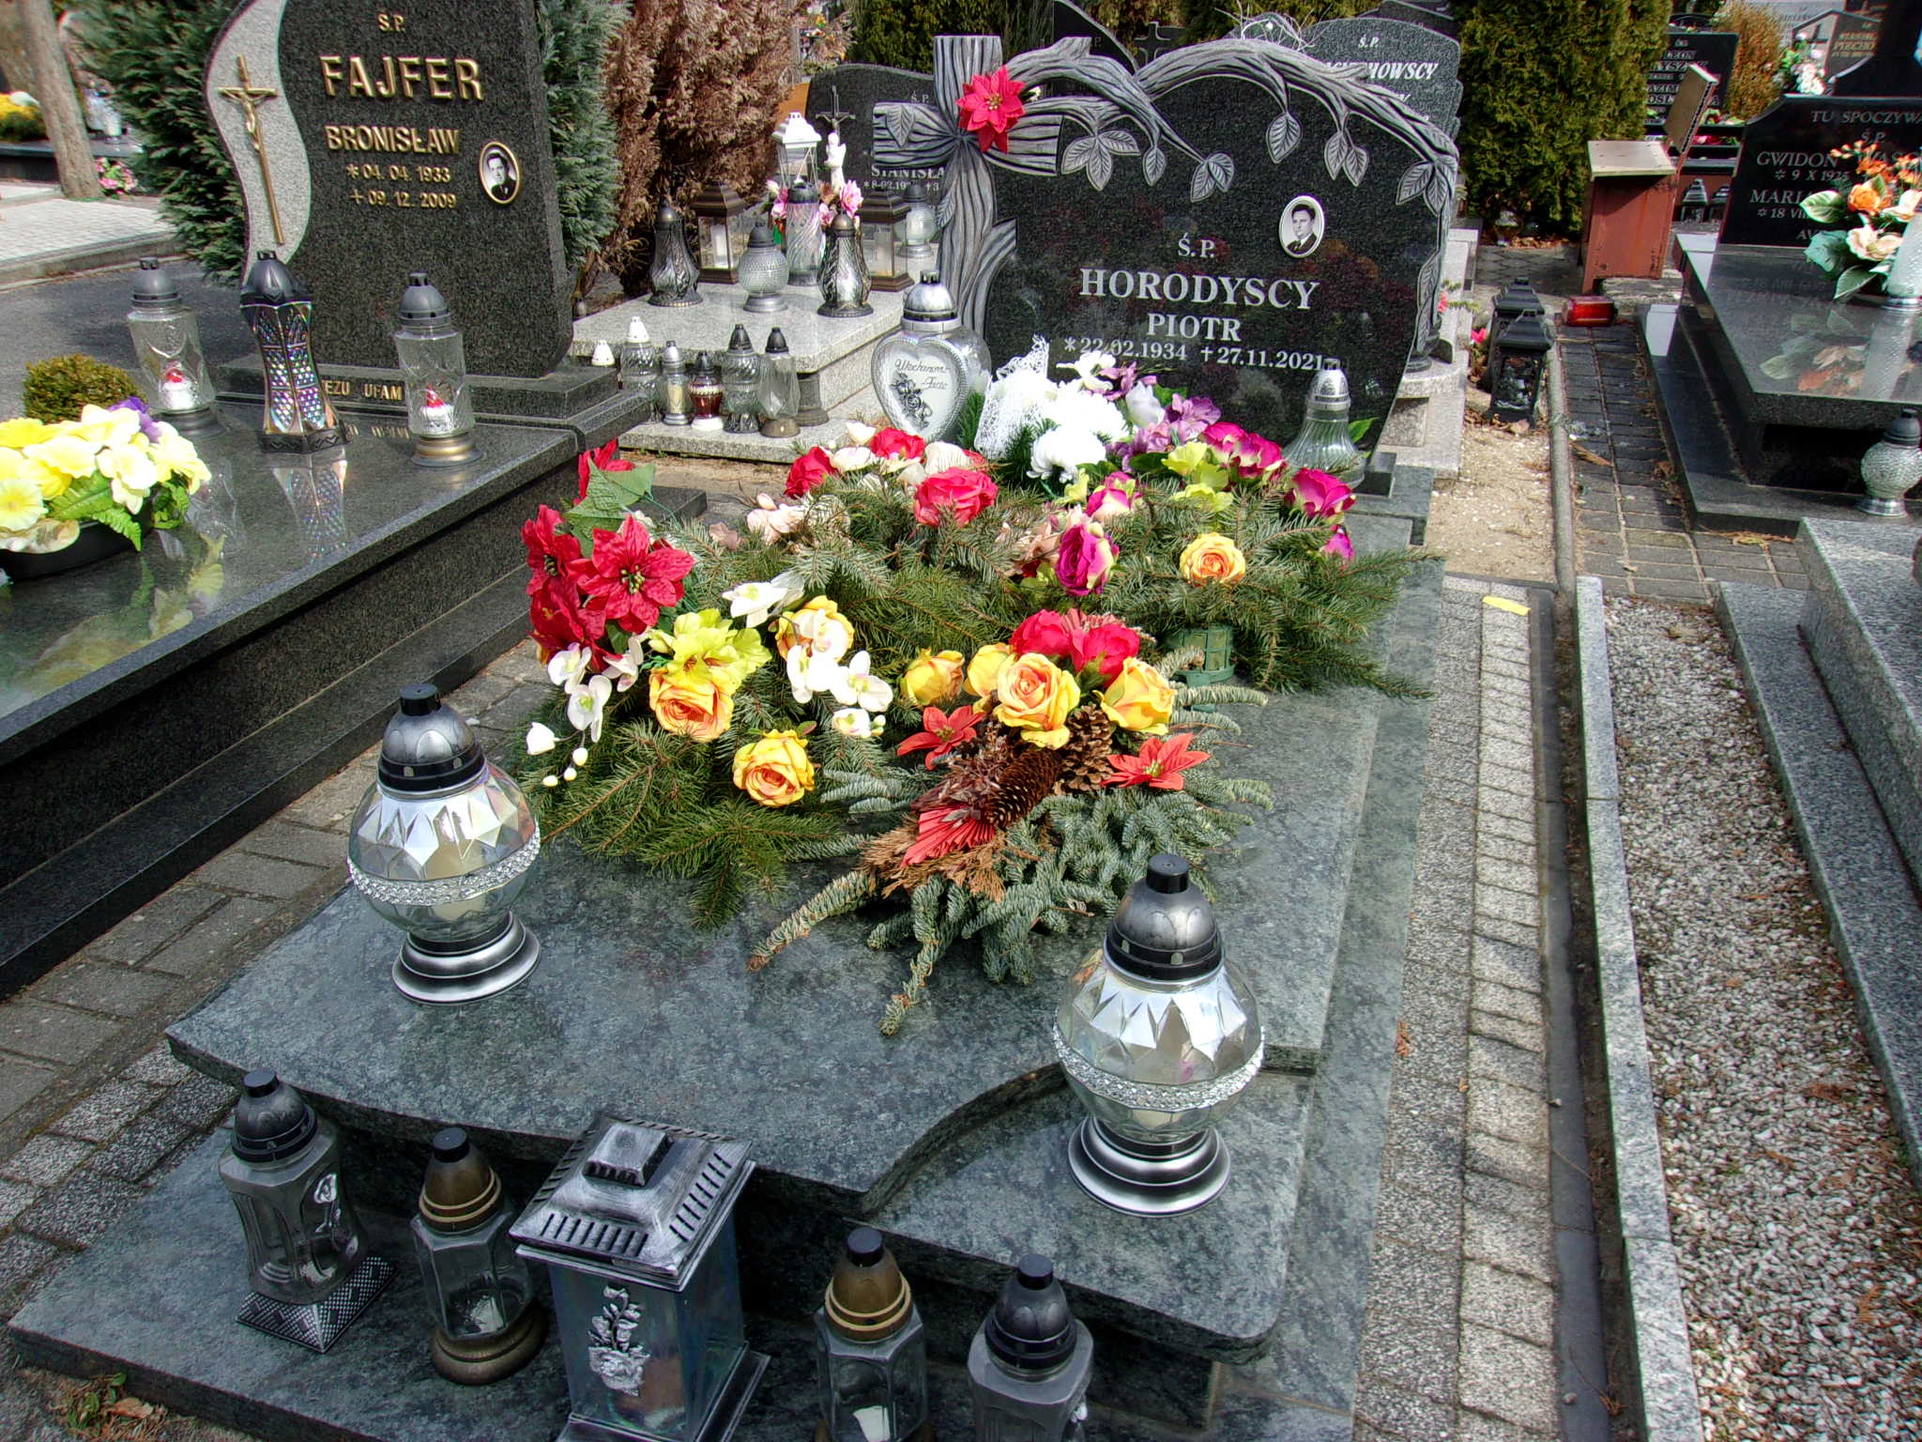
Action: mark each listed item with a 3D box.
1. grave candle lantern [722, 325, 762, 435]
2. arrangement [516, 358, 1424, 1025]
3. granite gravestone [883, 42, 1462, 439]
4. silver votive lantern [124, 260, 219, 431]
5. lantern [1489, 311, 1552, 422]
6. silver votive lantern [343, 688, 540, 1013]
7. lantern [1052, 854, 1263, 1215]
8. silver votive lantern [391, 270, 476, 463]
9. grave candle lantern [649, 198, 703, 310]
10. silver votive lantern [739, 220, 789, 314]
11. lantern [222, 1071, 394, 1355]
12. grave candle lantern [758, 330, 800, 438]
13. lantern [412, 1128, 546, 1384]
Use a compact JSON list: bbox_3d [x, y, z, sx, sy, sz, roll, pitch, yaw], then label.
[{"bbox_3d":[-0.627,-0.984,4.297,0.119,0.295,0.119,0,26,0],"label":"grave candle lantern"},{"bbox_3d":[0.068,-0.250,2.322,1.260,0.348,1.872,8,27,16],"label":"arrangement"},{"bbox_3d":[0.409,-1.001,3.196,1.224,0.828,0.102,8,27,16],"label":"granite gravestone"},{"bbox_3d":[-1.782,-0.846,3.383,0.157,0.377,0.157,8,28,16],"label":"silver votive lantern"},{"bbox_3d":[1.681,-1.062,4.477,0.152,0.300,0.150,13,30,25],"label":"lantern"},{"bbox_3d":[-0.543,0.117,1.578,0.194,0.329,0.194,8,27,16],"label":"silver votive lantern"},{"bbox_3d":[0.181,0.270,1.368,0.194,0.330,0.194,8,28,16],"label":"lantern"},{"bbox_3d":[-1.115,-0.746,3.182,0.155,0.377,0.155,8,28,16],"label":"silver votive lantern"},{"bbox_3d":[-0.975,-1.591,5.085,0.186,0.340,0.186,0,26,0],"label":"grave candle lantern"},{"bbox_3d":[-0.636,-1.466,4.842,0.164,0.262,0.164,0,27,0],"label":"silver votive lantern"},{"bbox_3d":[-0.657,0.461,1.471,0.110,0.280,0.112,8,28,16],"label":"lantern"},{"bbox_3d":[-0.513,-0.950,4.209,0.116,0.284,0.116,0,27,0],"label":"grave candle lantern"},{"bbox_3d":[-0.467,0.497,1.430,0.113,0.254,0.113,8,27,16],"label":"lantern"}]

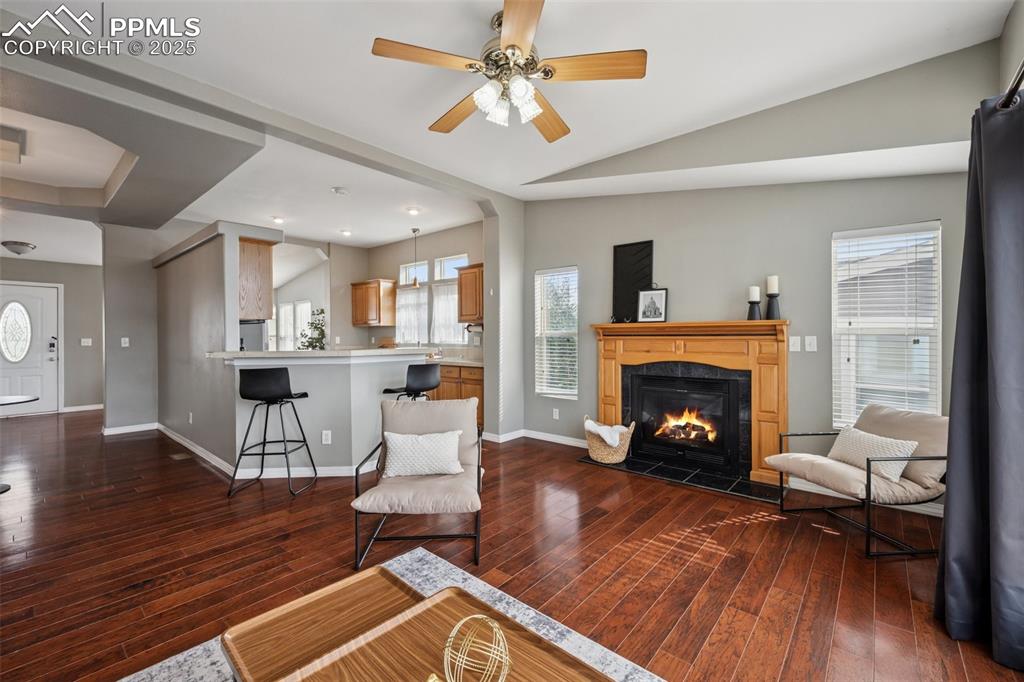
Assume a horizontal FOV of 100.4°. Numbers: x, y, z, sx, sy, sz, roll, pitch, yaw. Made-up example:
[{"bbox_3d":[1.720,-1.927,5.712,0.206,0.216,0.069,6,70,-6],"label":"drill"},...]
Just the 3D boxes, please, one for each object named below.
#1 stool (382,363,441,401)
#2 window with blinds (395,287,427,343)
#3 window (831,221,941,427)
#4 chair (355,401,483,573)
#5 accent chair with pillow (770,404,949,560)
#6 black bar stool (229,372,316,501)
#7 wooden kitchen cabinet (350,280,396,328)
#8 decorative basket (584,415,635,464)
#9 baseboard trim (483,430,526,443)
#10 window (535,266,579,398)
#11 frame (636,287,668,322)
[{"bbox_3d":[-0.910,0.698,3.880,0.457,0.972,0.496,0,1,38],"label":"stool"},{"bbox_3d":[-1.559,-0.399,6.655,0.797,0.894,0.078,0,1,41],"label":"window with blinds"},{"bbox_3d":[2.654,-0.073,3.050,0.593,1.487,0.078,0,1,41],"label":"window"},{"bbox_3d":[-0.519,0.800,2.561,0.646,0.787,0.778,0,1,-3],"label":"chair"},{"bbox_3d":[2.215,0.794,2.685,0.797,0.778,0.637,0,1,-9],"label":"accent chair with pillow"},{"bbox_3d":[-1.938,0.705,3.505,0.496,0.972,0.457,0,1,-2],"label":"black bar stool"},{"bbox_3d":[-2.283,-0.604,7.063,0.875,0.778,0.331,0,1,41],"label":"wooden kitchen cabinet"},{"bbox_3d":[0.959,0.956,4.147,0.496,0.399,0.369,0,1,41],"label":"decorative basket"},{"bbox_3d":[-0.103,1.128,5.134,0.292,0.085,0.437,0,1,41],"label":"baseboard trim"},{"bbox_3d":[0.510,-0.089,4.893,0.593,1.487,0.078,0,1,41],"label":"window"},{"bbox_3d":[1.333,-0.333,4.054,0.282,0.309,0.024,0,-6,41],"label":"frame"}]

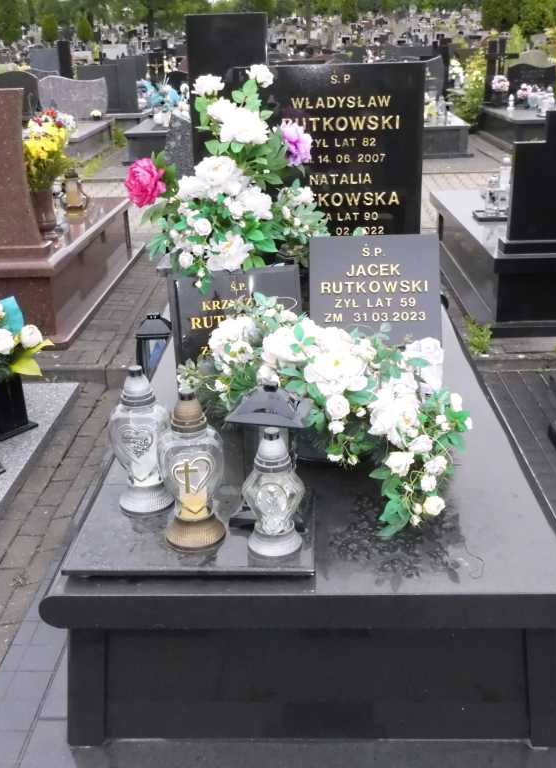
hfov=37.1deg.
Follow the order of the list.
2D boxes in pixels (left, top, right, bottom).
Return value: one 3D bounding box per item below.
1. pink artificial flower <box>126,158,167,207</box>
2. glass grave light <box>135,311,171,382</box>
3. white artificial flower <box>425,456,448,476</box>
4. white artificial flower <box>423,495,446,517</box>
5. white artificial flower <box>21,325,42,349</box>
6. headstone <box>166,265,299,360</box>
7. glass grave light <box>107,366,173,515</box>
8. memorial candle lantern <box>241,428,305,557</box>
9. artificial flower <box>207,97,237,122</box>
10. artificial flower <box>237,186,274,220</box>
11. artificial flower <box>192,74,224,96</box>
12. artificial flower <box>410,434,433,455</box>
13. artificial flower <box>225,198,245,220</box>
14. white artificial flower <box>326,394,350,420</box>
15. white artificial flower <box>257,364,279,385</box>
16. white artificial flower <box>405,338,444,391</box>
[{"bbox_3d":[-0.459,-0.700,2.863,0.135,0.168,0.100,12,26,30],"label":"pink artificial flower"},{"bbox_3d":[-0.525,-0.132,3.593,0.160,0.357,0.160,-1,22,2],"label":"glass grave light"},{"bbox_3d":[0.390,0.203,2.036,0.054,0.044,0.050,0,22,2],"label":"white artificial flower"},{"bbox_3d":[0.368,0.285,1.946,0.056,0.051,0.054,3,23,11],"label":"white artificial flower"},{"bbox_3d":[-1.048,-0.202,3.521,0.086,0.092,0.087,0,22,2],"label":"white artificial flower"},{"bbox_3d":[-0.130,-0.209,2.716,0.425,0.325,0.040,-5,2,-9],"label":"headstone"},{"bbox_3d":[-0.328,0.125,1.984,0.140,0.353,0.130,-4,23,-7],"label":"glass grave light"},{"bbox_3d":[-0.010,0.225,1.795,0.135,0.276,0.128,-1,22,2],"label":"memorial candle lantern"},{"bbox_3d":[-0.191,-0.926,2.793,0.101,0.088,0.090,3,23,13],"label":"artificial flower"},{"bbox_3d":[-0.073,-0.589,2.701,0.124,0.111,0.090,-2,22,-1],"label":"artificial flower"},{"bbox_3d":[-0.226,-0.970,2.691,0.104,0.075,0.090,-3,22,-4],"label":"artificial flower"},{"bbox_3d":[0.351,0.149,2.035,0.059,0.049,0.050,-3,22,-3],"label":"artificial flower"},{"bbox_3d":[-0.159,-0.640,3.020,0.067,0.066,0.061,0,22,2],"label":"artificial flower"},{"bbox_3d":[0.159,0.062,2.181,0.062,0.065,0.059,0,22,4],"label":"white artificial flower"},{"bbox_3d":[-0.027,-0.022,2.109,0.056,0.056,0.055,-1,22,2],"label":"white artificial flower"},{"bbox_3d":[0.393,-0.055,2.222,0.108,0.128,0.099,2,22,10],"label":"white artificial flower"}]

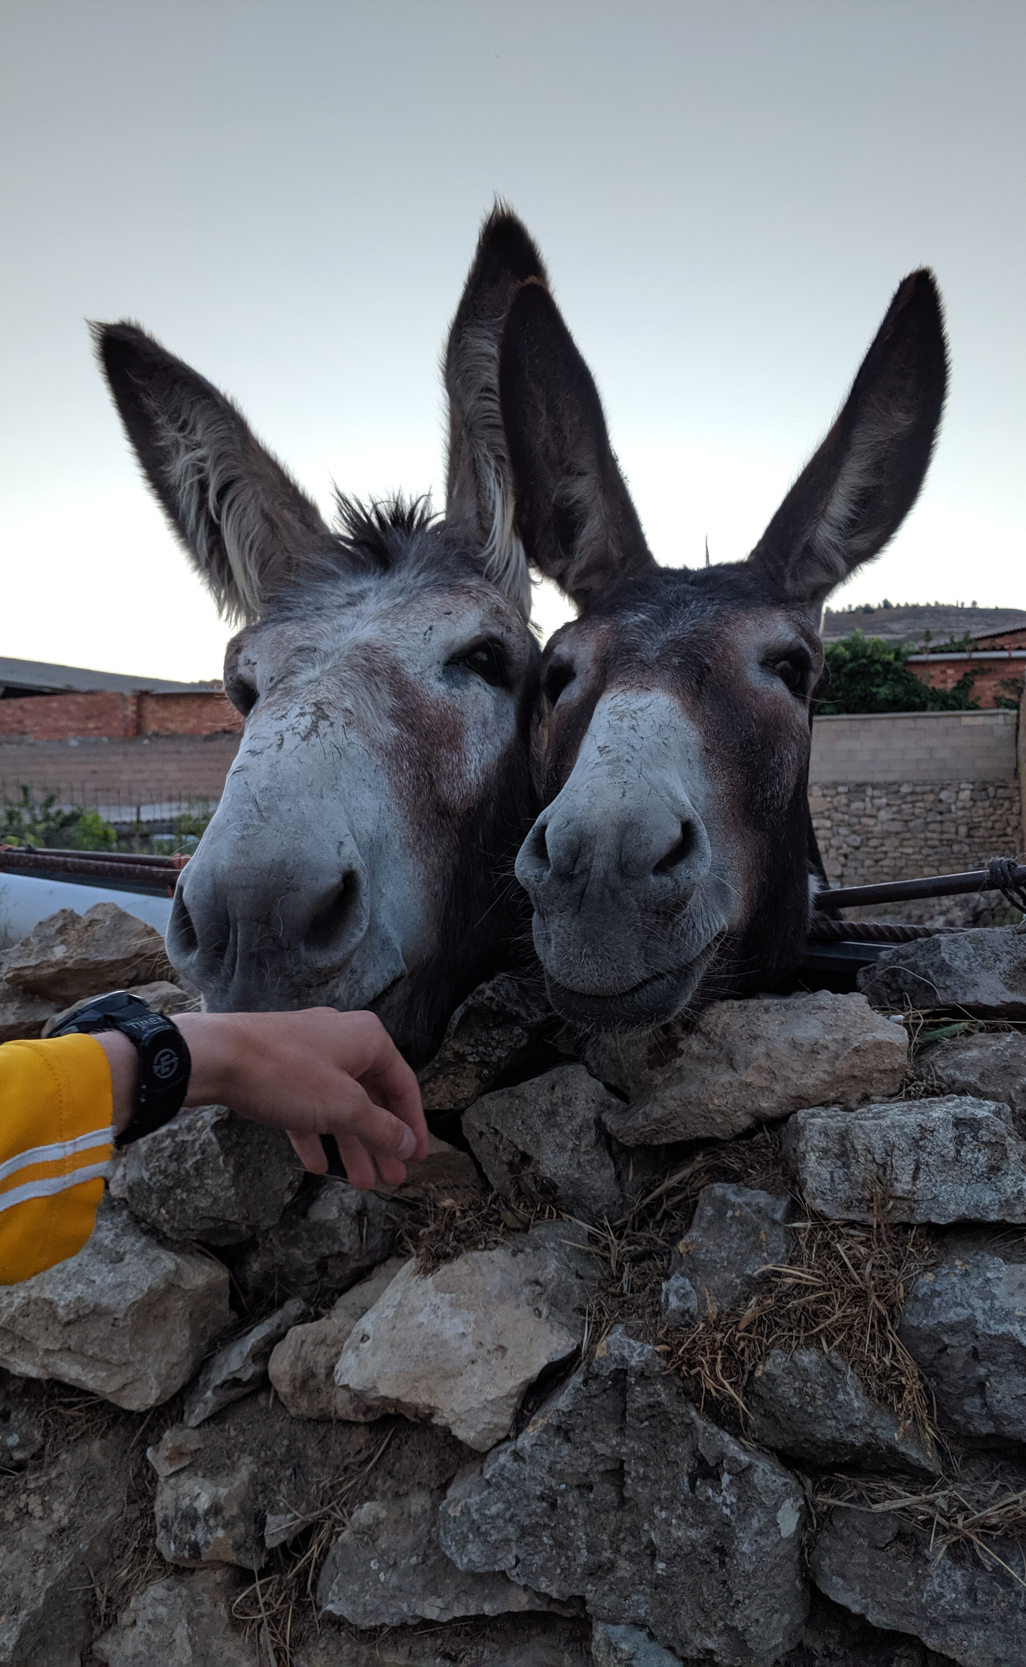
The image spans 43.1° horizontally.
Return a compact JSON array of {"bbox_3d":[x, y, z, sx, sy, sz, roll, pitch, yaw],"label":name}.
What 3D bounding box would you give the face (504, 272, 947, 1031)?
[{"bbox_3d":[0.152,-0.183,1.040,0.380,0.620,0.420,0,0,15],"label":"face"}]

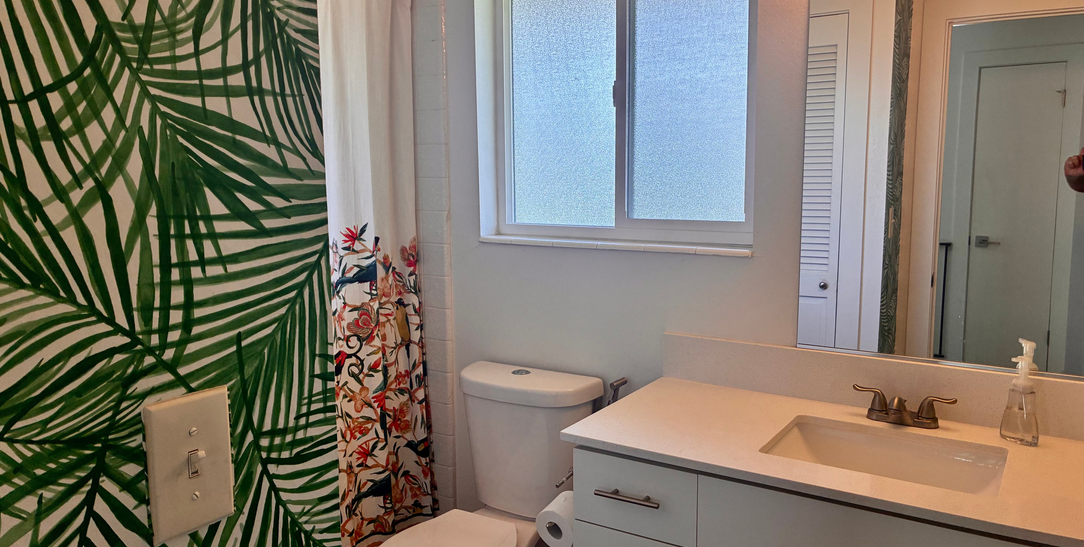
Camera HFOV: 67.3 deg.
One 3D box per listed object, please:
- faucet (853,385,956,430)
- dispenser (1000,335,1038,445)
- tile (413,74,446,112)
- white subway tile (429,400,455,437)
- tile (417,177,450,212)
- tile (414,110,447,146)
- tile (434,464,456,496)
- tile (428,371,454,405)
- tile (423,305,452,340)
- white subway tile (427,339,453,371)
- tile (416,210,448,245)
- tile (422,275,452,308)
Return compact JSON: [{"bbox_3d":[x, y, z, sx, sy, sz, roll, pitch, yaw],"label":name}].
[{"bbox_3d":[0.813,0.310,1.854,0.222,0.085,0.147,5,9,33],"label":"faucet"},{"bbox_3d":[1.033,0.270,1.754,0.066,0.190,0.073,-5,9,-28],"label":"dispenser"},{"bbox_3d":[-0.357,-0.586,2.654,0.112,0.108,0.010,5,9,33],"label":"tile"},{"bbox_3d":[-0.344,0.498,2.776,0.108,0.108,0.014,5,9,33],"label":"white subway tile"},{"bbox_3d":[-0.350,-0.260,2.671,0.108,0.108,0.014,5,9,33],"label":"tile"},{"bbox_3d":[-0.352,-0.475,2.641,0.108,0.108,0.014,5,9,33],"label":"tile"},{"bbox_3d":[-0.345,0.713,2.833,0.112,0.108,0.010,5,9,33],"label":"tile"},{"bbox_3d":[-0.345,0.387,2.760,0.108,0.108,0.014,5,9,33],"label":"tile"},{"bbox_3d":[-0.347,0.169,2.730,0.108,0.108,0.014,5,9,33],"label":"tile"},{"bbox_3d":[-0.346,0.278,2.745,0.108,0.108,0.014,5,9,33],"label":"white subway tile"},{"bbox_3d":[-0.353,-0.153,2.714,0.112,0.108,0.010,5,9,33],"label":"tile"},{"bbox_3d":[-0.348,0.060,2.715,0.108,0.108,0.014,5,9,33],"label":"tile"}]

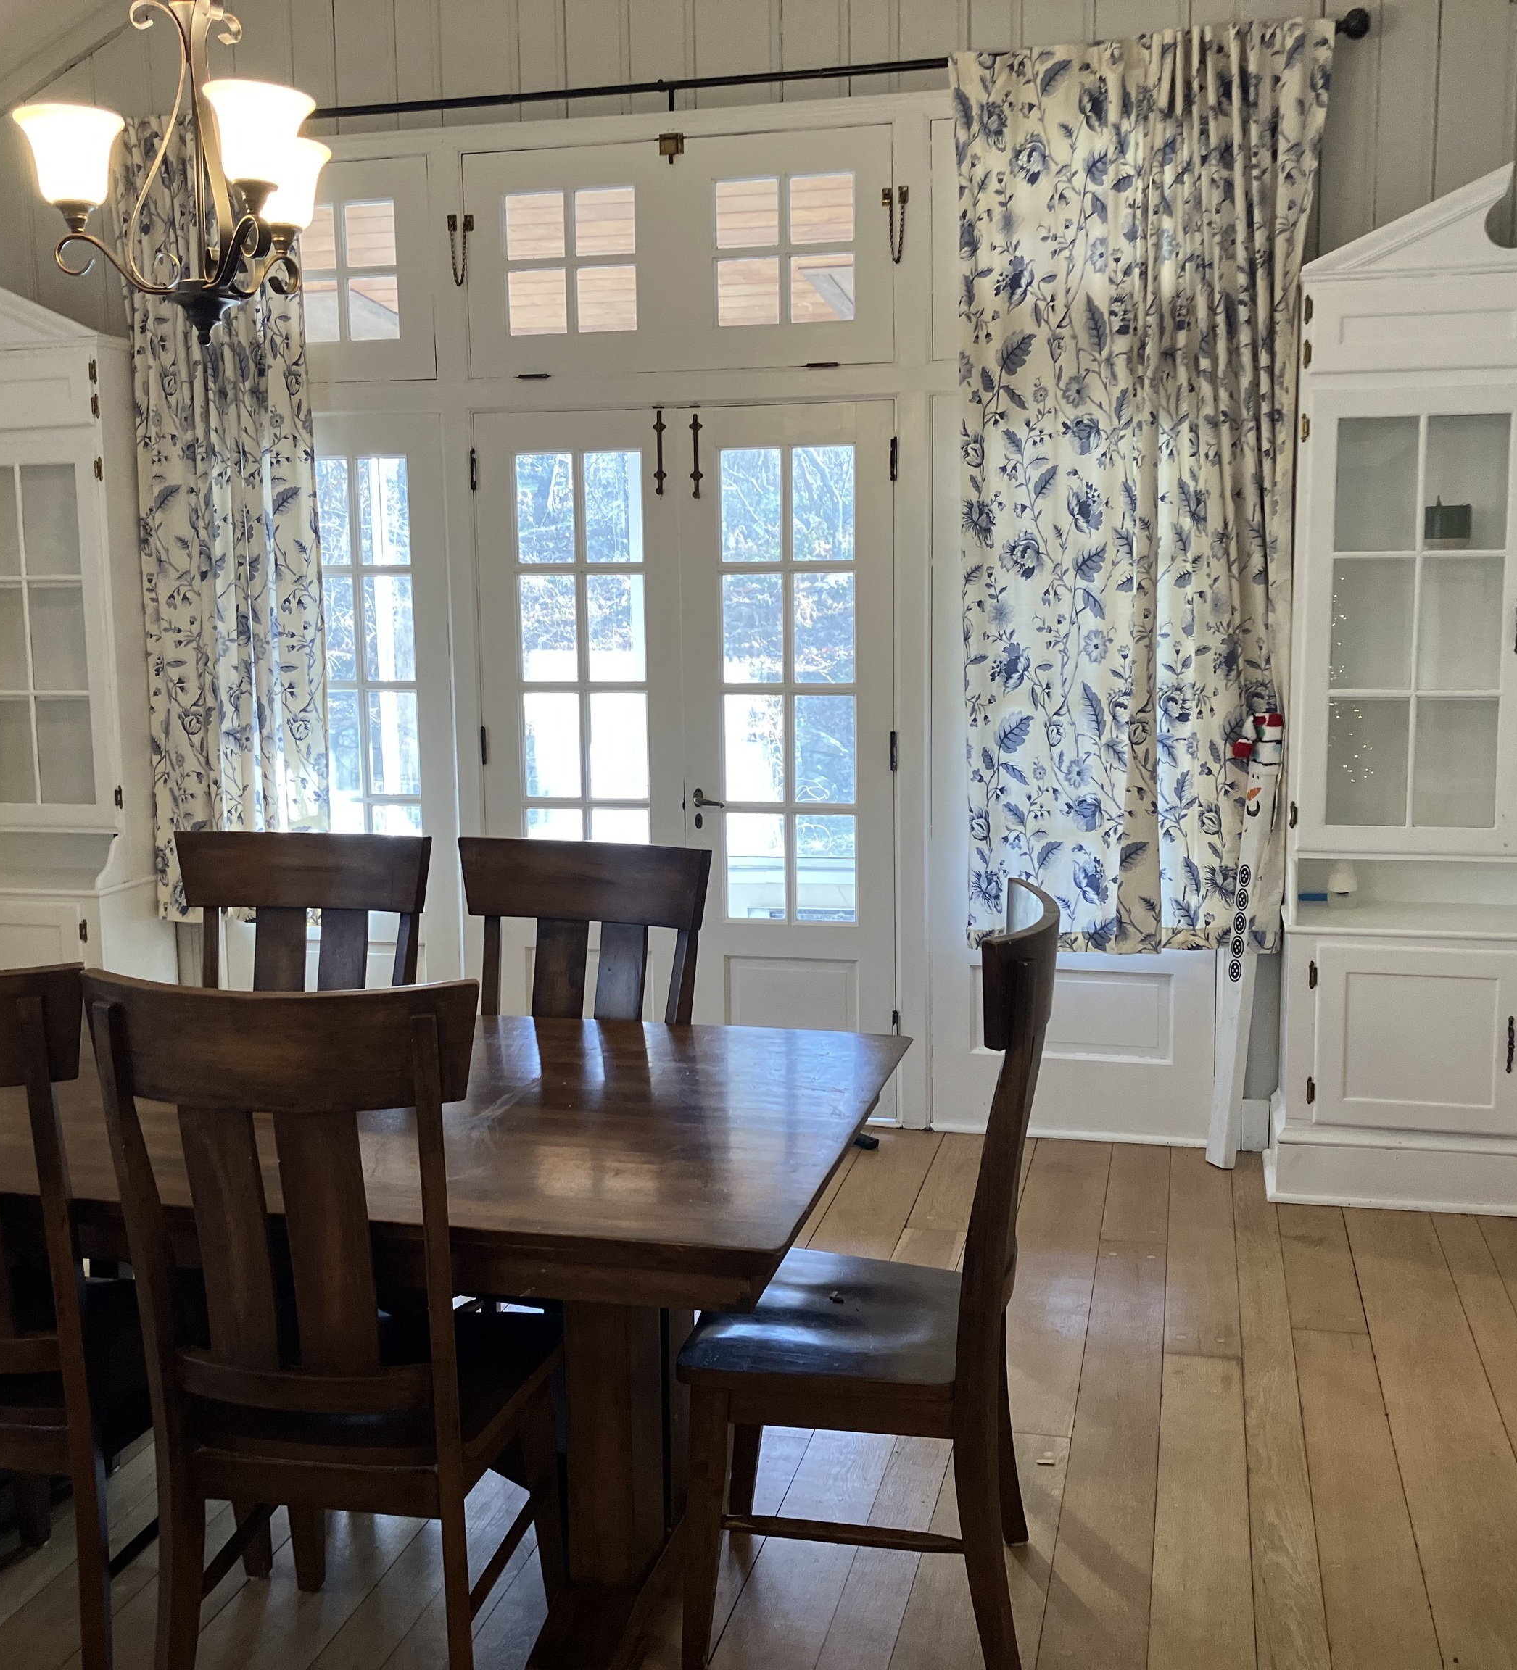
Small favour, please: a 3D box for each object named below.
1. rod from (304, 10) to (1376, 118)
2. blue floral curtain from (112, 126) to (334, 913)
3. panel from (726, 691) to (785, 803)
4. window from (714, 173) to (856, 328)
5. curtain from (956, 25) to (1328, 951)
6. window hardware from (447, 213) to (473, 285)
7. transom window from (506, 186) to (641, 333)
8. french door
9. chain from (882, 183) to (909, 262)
[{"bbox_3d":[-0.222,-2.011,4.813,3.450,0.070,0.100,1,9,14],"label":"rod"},{"bbox_3d":[-1.557,-0.898,5.307,0.650,2.350,0.110,1,9,14],"label":"blue floral curtain"},{"bbox_3d":[-0.011,-0.248,5.134,0.166,0.306,0.015,1,9,14],"label":"panel"},{"bbox_3d":[0.072,-1.592,4.910,0.394,0.402,0.035,1,9,14],"label":"window"},{"bbox_3d":[0.974,-0.840,4.695,0.900,2.360,0.110,1,9,14],"label":"curtain"},{"bbox_3d":[-0.844,-1.655,5.100,0.076,0.199,0.025,1,9,14],"label":"window hardware"},{"bbox_3d":[-0.524,-1.606,5.054,0.386,0.398,0.035,1,9,14],"label":"transom window"},{"bbox_3d":[-0.204,-0.203,5.194,1.226,2.024,0.050,1,9,14],"label":"french door"},{"bbox_3d":[0.366,-1.629,4.807,0.073,0.206,0.025,1,9,14],"label":"chain"}]

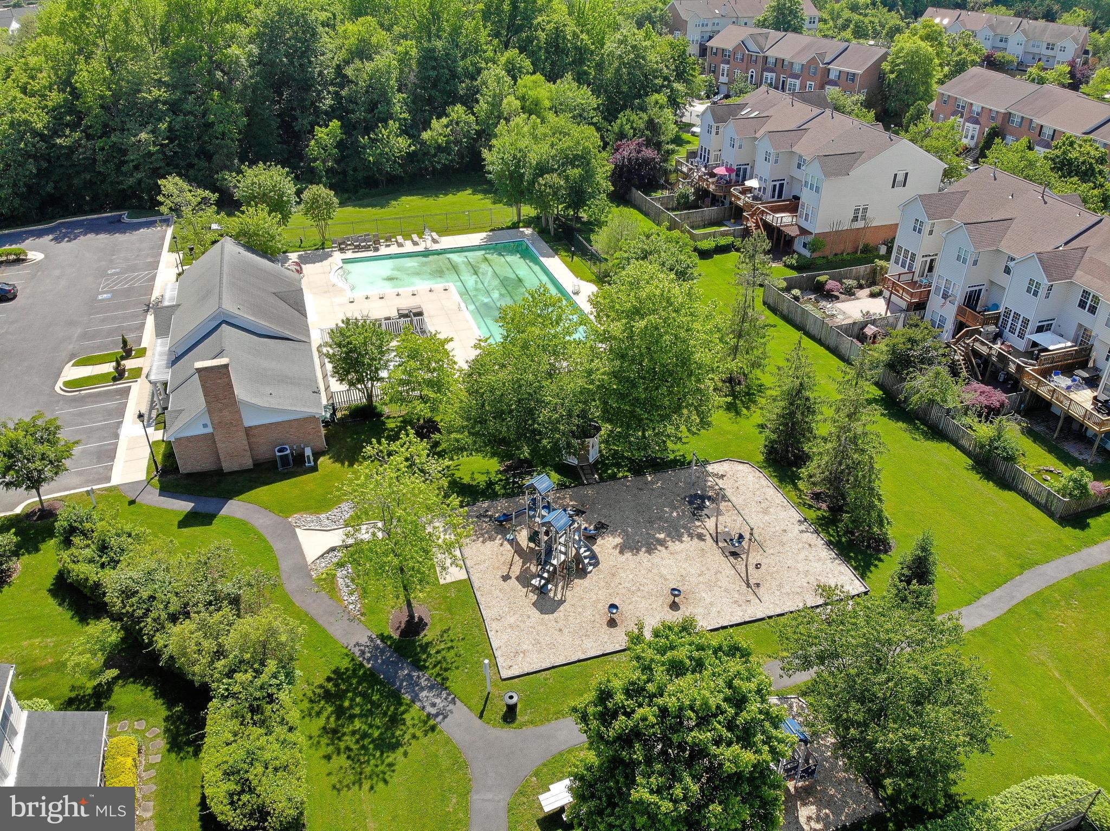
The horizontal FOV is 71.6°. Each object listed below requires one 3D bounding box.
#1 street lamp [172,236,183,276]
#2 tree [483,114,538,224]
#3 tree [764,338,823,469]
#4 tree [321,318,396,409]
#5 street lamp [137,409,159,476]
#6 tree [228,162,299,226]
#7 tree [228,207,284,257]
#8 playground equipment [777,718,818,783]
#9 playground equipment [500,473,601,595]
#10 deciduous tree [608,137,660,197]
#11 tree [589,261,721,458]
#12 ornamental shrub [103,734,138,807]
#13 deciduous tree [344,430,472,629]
[{"bbox_3d":[-36.670,-15.567,74.865,0.450,3.950,0.450,-11,31,-17],"label":"street lamp"},{"bbox_3d":[-5.027,-27.867,87.472,6.260,12.060,6.260,-1,29,0],"label":"tree"},{"bbox_3d":[14.054,-0.914,44.244,3.380,7.950,3.380,-1,29,0],"label":"tree"},{"bbox_3d":[-13.356,-3.444,53.136,4.821,6.771,4.821,0,32,0],"label":"tree"},{"bbox_3d":[-24.752,1.724,46.788,0.450,4.604,0.450,0,32,0],"label":"street lamp"},{"bbox_3d":[-32.913,-24.988,87.278,7.558,7.093,7.558,0,32,0],"label":"tree"},{"bbox_3d":[-30.187,-18.353,77.955,5.580,5.580,5.580,-1,29,0],"label":"tree"},{"bbox_3d":[9.347,13.258,30.062,2.500,3.000,2.300,-14,34,-21],"label":"playground equipment"},{"bbox_3d":[-0.104,5.822,40.983,5.000,4.000,5.500,-9,33,-14],"label":"playground equipment"},{"bbox_3d":[10.212,-31.969,99.140,6.670,7.330,6.670,-1,29,0],"label":"deciduous tree"},{"bbox_3d":[5.591,-2.660,43.316,7.230,12.190,7.230,-1,29,0],"label":"tree"},{"bbox_3d":[-15.681,12.849,27.874,0.930,0.900,2.300,-13,31,-20],"label":"ornamental shrub"},{"bbox_3d":[-6.077,5.021,32.629,5.220,9.600,5.220,-1,29,0],"label":"deciduous tree"}]

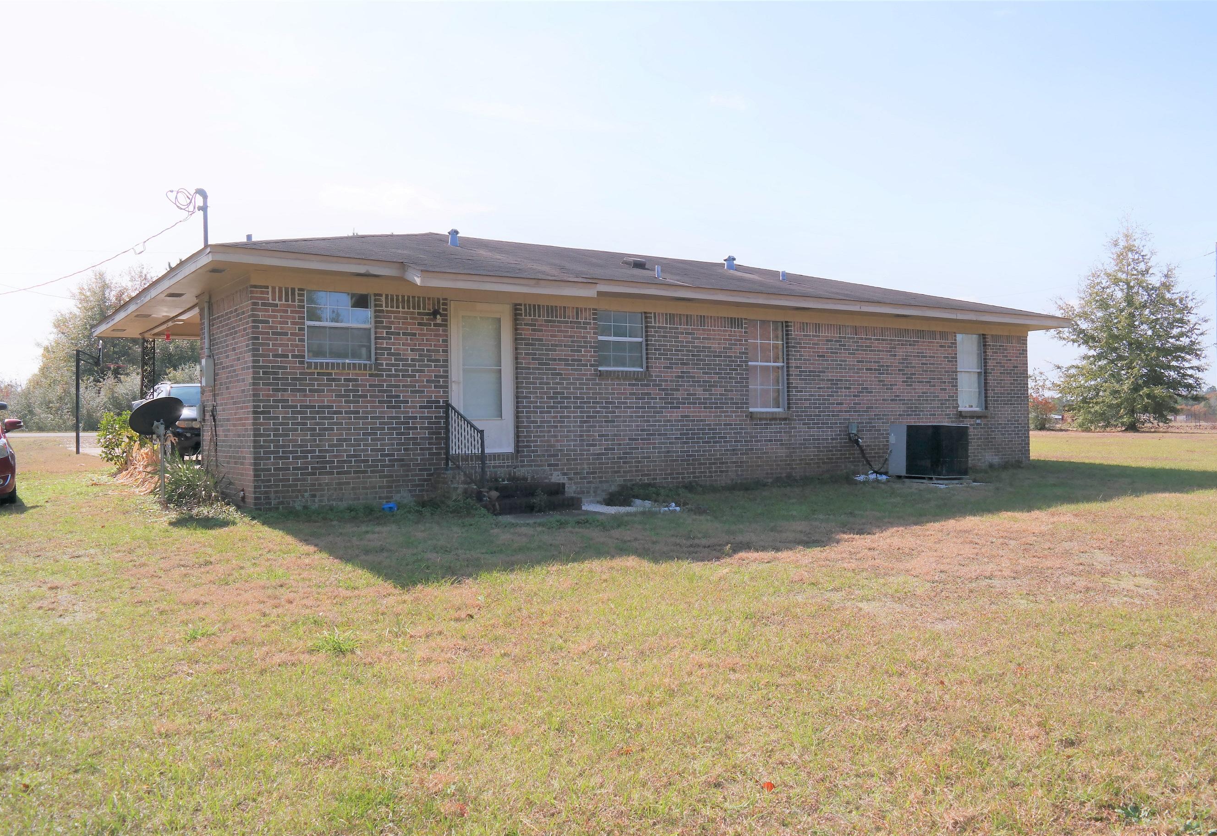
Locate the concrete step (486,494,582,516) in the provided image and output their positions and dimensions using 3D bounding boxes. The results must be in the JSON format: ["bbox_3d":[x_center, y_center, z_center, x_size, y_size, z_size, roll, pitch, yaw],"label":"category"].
[{"bbox_3d":[-1.019,1.118,11.974,1.376,0.171,0.402,0,-1,-33],"label":"concrete step"}]

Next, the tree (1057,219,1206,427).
[{"bbox_3d":[27.841,-4.846,50.000,7.400,11.100,7.400,0,-1,-33],"label":"tree"}]

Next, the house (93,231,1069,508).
[{"bbox_3d":[0.024,-1.081,18.405,16.171,4.490,9.994,0,-1,-33],"label":"house"}]

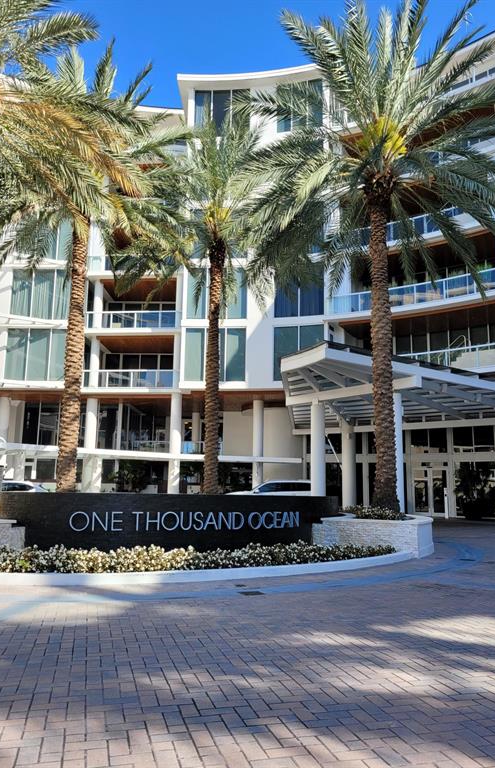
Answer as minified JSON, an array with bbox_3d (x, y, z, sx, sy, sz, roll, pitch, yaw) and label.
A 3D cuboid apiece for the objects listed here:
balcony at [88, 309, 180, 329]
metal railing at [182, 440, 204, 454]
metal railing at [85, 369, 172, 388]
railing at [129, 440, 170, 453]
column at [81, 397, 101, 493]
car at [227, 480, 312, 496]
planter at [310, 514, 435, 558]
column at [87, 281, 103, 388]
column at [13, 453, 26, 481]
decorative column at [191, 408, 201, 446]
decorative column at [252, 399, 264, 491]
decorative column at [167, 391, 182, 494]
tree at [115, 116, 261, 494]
[{"bbox_3d":[-7.240,-3.925,35.567,6.000,1.080,0.120,1,-9,2],"label":"balcony"},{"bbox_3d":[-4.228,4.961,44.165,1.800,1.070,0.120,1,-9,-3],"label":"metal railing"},{"bbox_3d":[-7.044,-0.311,33.987,5.400,1.106,0.150,0,-9,5],"label":"metal railing"},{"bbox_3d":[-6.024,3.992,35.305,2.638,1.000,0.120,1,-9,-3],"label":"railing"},{"bbox_3d":[-9.230,3.892,33.690,0.720,6.208,0.720,1,-9,0],"label":"column"},{"bbox_3d":[1.010,5.779,28.951,4.900,1.750,1.950,0,-9,5],"label":"car"},{"bbox_3d":[3.088,3.984,15.166,3.000,0.970,2.200,1,-9,0],"label":"planter"},{"bbox_3d":[-9.165,-3.052,34.941,0.550,6.729,0.550,1,-9,0],"label":"column"},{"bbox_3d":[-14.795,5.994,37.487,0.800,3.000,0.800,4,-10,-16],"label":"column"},{"bbox_3d":[-4.060,3.827,44.653,0.630,3.100,0.630,1,-9,0],"label":"decorative column"},{"bbox_3d":[0.573,4.019,33.292,0.630,6.365,0.630,1,-9,0],"label":"decorative column"},{"bbox_3d":[-4.364,4.081,34.683,0.680,6.800,0.680,1,-9,0],"label":"decorative column"},{"bbox_3d":[-1.955,-2.911,22.247,6.200,15.000,6.200,1,-9,0],"label":"tree"}]

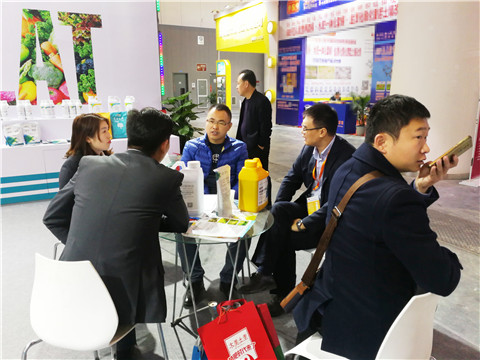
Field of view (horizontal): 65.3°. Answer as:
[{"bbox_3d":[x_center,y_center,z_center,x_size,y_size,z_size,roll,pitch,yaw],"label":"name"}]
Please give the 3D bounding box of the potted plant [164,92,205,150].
[{"bbox_3d":[-0.880,-0.682,5.961,0.660,1.380,0.660,0,14,0],"label":"potted plant"}]

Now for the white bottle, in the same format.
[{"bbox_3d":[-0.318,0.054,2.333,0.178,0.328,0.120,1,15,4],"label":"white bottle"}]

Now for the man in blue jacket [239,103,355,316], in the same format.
[{"bbox_3d":[0.400,0.195,2.459,0.780,1.360,0.530,-7,15,-26],"label":"man in blue jacket"}]

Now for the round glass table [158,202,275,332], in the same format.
[{"bbox_3d":[-0.186,0.569,2.393,0.795,0.700,0.795,0,15,0],"label":"round glass table"}]

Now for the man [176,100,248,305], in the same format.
[{"bbox_3d":[-0.190,0.140,2.732,0.530,1.360,0.720,0,15,0],"label":"man"}]

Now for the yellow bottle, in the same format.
[{"bbox_3d":[0.091,0.026,2.444,0.125,0.326,0.185,7,16,24],"label":"yellow bottle"}]

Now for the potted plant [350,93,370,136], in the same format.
[{"bbox_3d":[3.630,-1.972,11.256,0.620,1.340,0.620,0,14,0],"label":"potted plant"}]

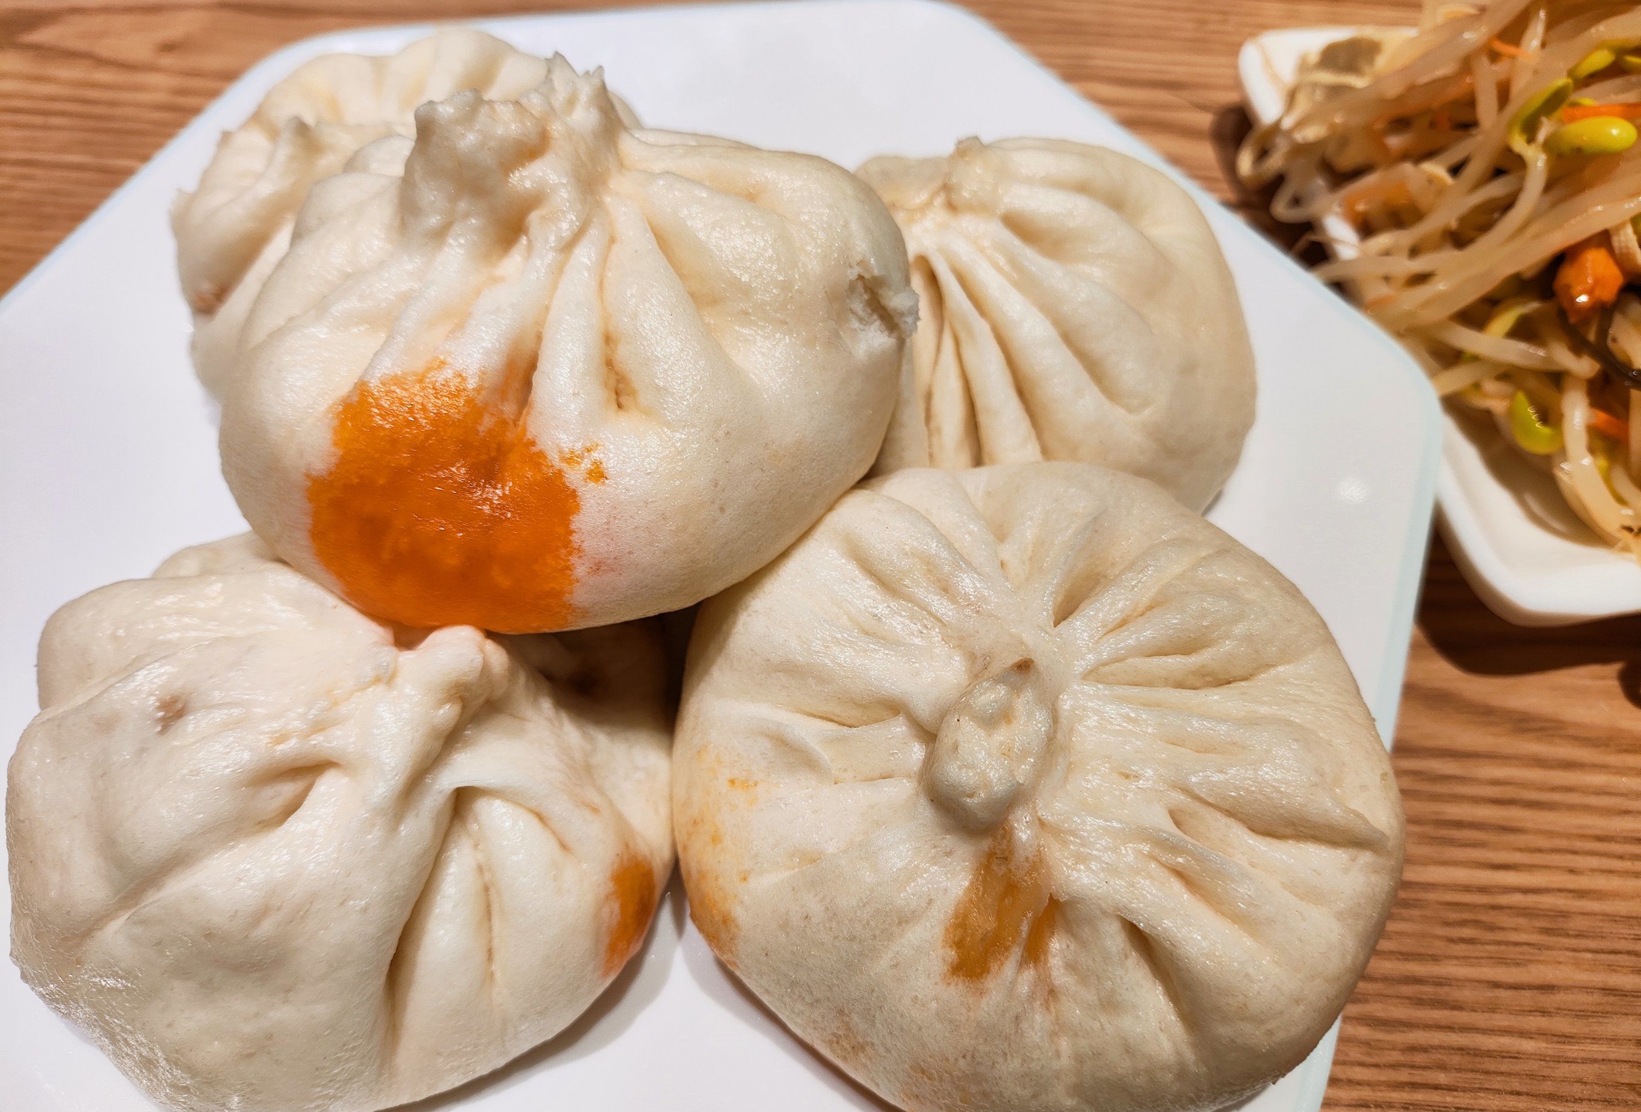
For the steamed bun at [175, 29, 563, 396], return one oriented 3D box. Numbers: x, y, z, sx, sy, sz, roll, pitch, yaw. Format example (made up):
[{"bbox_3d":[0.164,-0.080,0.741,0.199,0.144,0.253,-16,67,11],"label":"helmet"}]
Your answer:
[{"bbox_3d":[-0.067,-0.056,0.196,0.080,0.052,0.077,1,59,-1],"label":"steamed bun"}]

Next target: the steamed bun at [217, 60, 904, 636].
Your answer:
[{"bbox_3d":[-0.034,-0.029,0.158,0.091,0.066,0.086,0,44,0],"label":"steamed bun"}]

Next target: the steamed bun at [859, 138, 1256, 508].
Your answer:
[{"bbox_3d":[0.032,-0.035,0.183,0.074,0.055,0.069,-3,54,4],"label":"steamed bun"}]

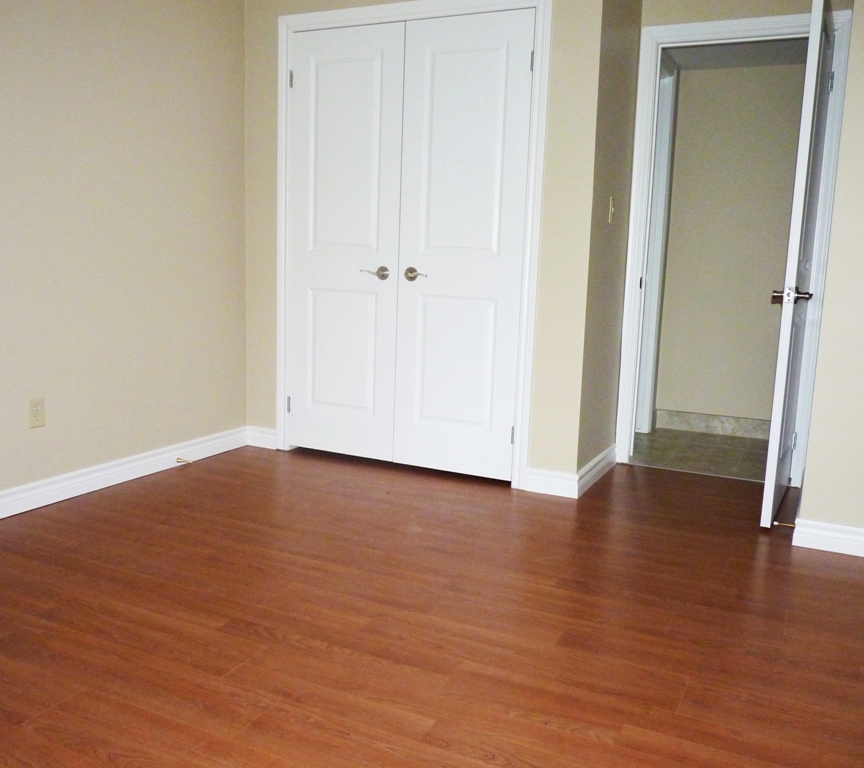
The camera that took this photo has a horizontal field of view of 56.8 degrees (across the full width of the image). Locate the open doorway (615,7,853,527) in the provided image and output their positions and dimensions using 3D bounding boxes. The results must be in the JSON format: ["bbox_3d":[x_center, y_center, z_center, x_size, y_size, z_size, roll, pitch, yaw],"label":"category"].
[{"bbox_3d":[1.406,-0.612,3.856,0.890,2.138,0.125,6,10,25],"label":"open doorway"}]

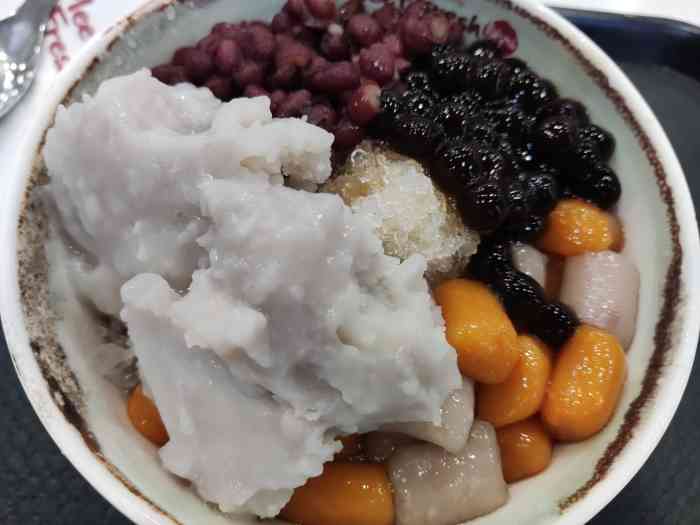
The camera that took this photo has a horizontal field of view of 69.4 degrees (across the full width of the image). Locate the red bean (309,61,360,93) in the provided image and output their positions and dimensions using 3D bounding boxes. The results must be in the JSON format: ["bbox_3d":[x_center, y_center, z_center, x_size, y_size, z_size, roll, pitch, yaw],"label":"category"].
[{"bbox_3d":[-0.004,-0.054,0.146,0.015,0.009,0.009,2,70,-4],"label":"red bean"}]

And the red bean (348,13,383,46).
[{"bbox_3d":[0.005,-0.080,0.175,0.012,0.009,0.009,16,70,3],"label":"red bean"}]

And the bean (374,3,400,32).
[{"bbox_3d":[0.013,-0.083,0.170,0.009,0.008,0.010,-5,69,-3],"label":"bean"}]

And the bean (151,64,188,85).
[{"bbox_3d":[-0.059,-0.060,0.164,0.012,0.008,0.009,11,69,3],"label":"bean"}]

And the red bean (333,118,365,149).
[{"bbox_3d":[0.000,-0.036,0.142,0.009,0.008,0.009,2,70,-4],"label":"red bean"}]

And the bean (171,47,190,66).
[{"bbox_3d":[-0.049,-0.060,0.147,0.008,0.007,0.008,2,70,-4],"label":"bean"}]

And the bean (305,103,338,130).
[{"bbox_3d":[-0.009,-0.046,0.161,0.011,0.008,0.008,21,70,5],"label":"bean"}]

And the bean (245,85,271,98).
[{"bbox_3d":[-0.029,-0.052,0.158,0.010,0.008,0.009,5,69,1],"label":"bean"}]

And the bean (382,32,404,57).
[{"bbox_3d":[0.013,-0.065,0.151,0.008,0.007,0.009,2,70,-4],"label":"bean"}]

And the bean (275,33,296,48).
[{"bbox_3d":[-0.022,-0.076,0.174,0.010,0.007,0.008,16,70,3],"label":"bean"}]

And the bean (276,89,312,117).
[{"bbox_3d":[-0.018,-0.051,0.162,0.012,0.008,0.008,-29,74,-13],"label":"bean"}]

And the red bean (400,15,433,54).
[{"bbox_3d":[0.020,-0.069,0.154,0.009,0.009,0.011,2,70,-4],"label":"red bean"}]

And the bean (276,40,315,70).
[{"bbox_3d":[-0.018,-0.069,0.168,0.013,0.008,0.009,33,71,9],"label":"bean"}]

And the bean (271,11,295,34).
[{"bbox_3d":[-0.023,-0.083,0.175,0.008,0.007,0.010,21,70,5],"label":"bean"}]

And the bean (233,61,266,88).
[{"bbox_3d":[-0.033,-0.062,0.166,0.011,0.008,0.008,-19,72,-10],"label":"bean"}]

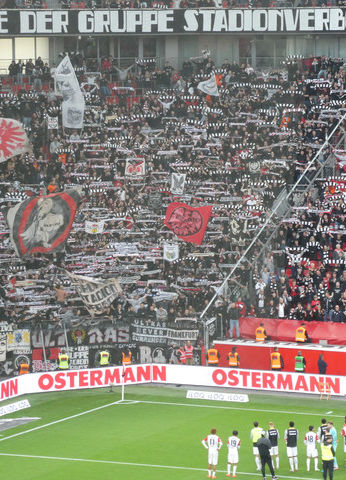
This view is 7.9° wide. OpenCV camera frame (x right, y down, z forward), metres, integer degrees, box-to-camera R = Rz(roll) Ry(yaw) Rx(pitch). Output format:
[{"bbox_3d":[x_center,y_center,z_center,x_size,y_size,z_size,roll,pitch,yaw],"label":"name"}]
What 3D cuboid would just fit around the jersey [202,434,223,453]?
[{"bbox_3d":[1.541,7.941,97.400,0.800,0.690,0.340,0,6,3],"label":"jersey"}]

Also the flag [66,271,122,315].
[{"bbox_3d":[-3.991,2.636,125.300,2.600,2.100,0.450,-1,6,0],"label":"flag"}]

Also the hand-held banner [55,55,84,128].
[{"bbox_3d":[-5.526,-8.005,134.552,1.629,4.017,0.600,-1,6,-9],"label":"hand-held banner"}]

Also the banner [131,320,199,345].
[{"bbox_3d":[-0.362,4.608,125.022,3.650,1.100,0.080,2,6,27],"label":"banner"}]

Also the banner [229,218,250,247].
[{"bbox_3d":[3.373,-0.380,126.608,1.022,1.430,0.120,0,6,9],"label":"banner"}]

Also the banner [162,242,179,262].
[{"bbox_3d":[-0.126,0.632,126.115,0.850,1.000,0.100,-1,6,0],"label":"banner"}]

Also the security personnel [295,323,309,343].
[{"bbox_3d":[6.374,4.591,122.560,0.550,1.000,0.620,3,7,33],"label":"security personnel"}]

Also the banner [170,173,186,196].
[{"bbox_3d":[0.270,-3.035,134.800,0.780,1.130,0.060,-1,6,-7],"label":"banner"}]

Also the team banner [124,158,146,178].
[{"bbox_3d":[-2.062,-3.894,136.500,1.080,1.130,0.060,-1,6,-7],"label":"team banner"}]

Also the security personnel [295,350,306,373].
[{"bbox_3d":[6.006,6.143,117.538,0.560,1.800,0.400,2,6,26],"label":"security personnel"}]

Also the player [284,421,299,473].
[{"bbox_3d":[4.681,8.169,98.457,0.540,1.930,0.380,-1,6,-5],"label":"player"}]

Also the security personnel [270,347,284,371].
[{"bbox_3d":[5.036,6.071,120.696,0.600,1.800,0.400,2,6,23],"label":"security personnel"}]

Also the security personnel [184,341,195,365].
[{"bbox_3d":[0.809,5.863,122.601,0.580,1.800,0.360,-1,6,0],"label":"security personnel"}]

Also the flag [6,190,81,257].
[{"bbox_3d":[-6.562,-0.830,125.500,3.700,3.300,0.600,-1,5,-5],"label":"flag"}]

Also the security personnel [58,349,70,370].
[{"bbox_3d":[-5.212,6.198,119.869,0.600,1.800,0.380,-1,6,0],"label":"security personnel"}]

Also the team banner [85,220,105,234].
[{"bbox_3d":[-3.931,-0.634,126.608,1.022,0.715,0.120,-1,6,-3],"label":"team banner"}]

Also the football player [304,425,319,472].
[{"bbox_3d":[5.477,8.199,98.277,0.600,1.790,0.420,1,6,12],"label":"football player"}]

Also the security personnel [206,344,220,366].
[{"bbox_3d":[1.979,5.963,121.476,0.600,1.800,0.380,1,6,16],"label":"security personnel"}]

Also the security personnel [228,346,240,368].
[{"bbox_3d":[2.961,6.085,120.805,0.580,1.800,0.380,2,6,25],"label":"security personnel"}]

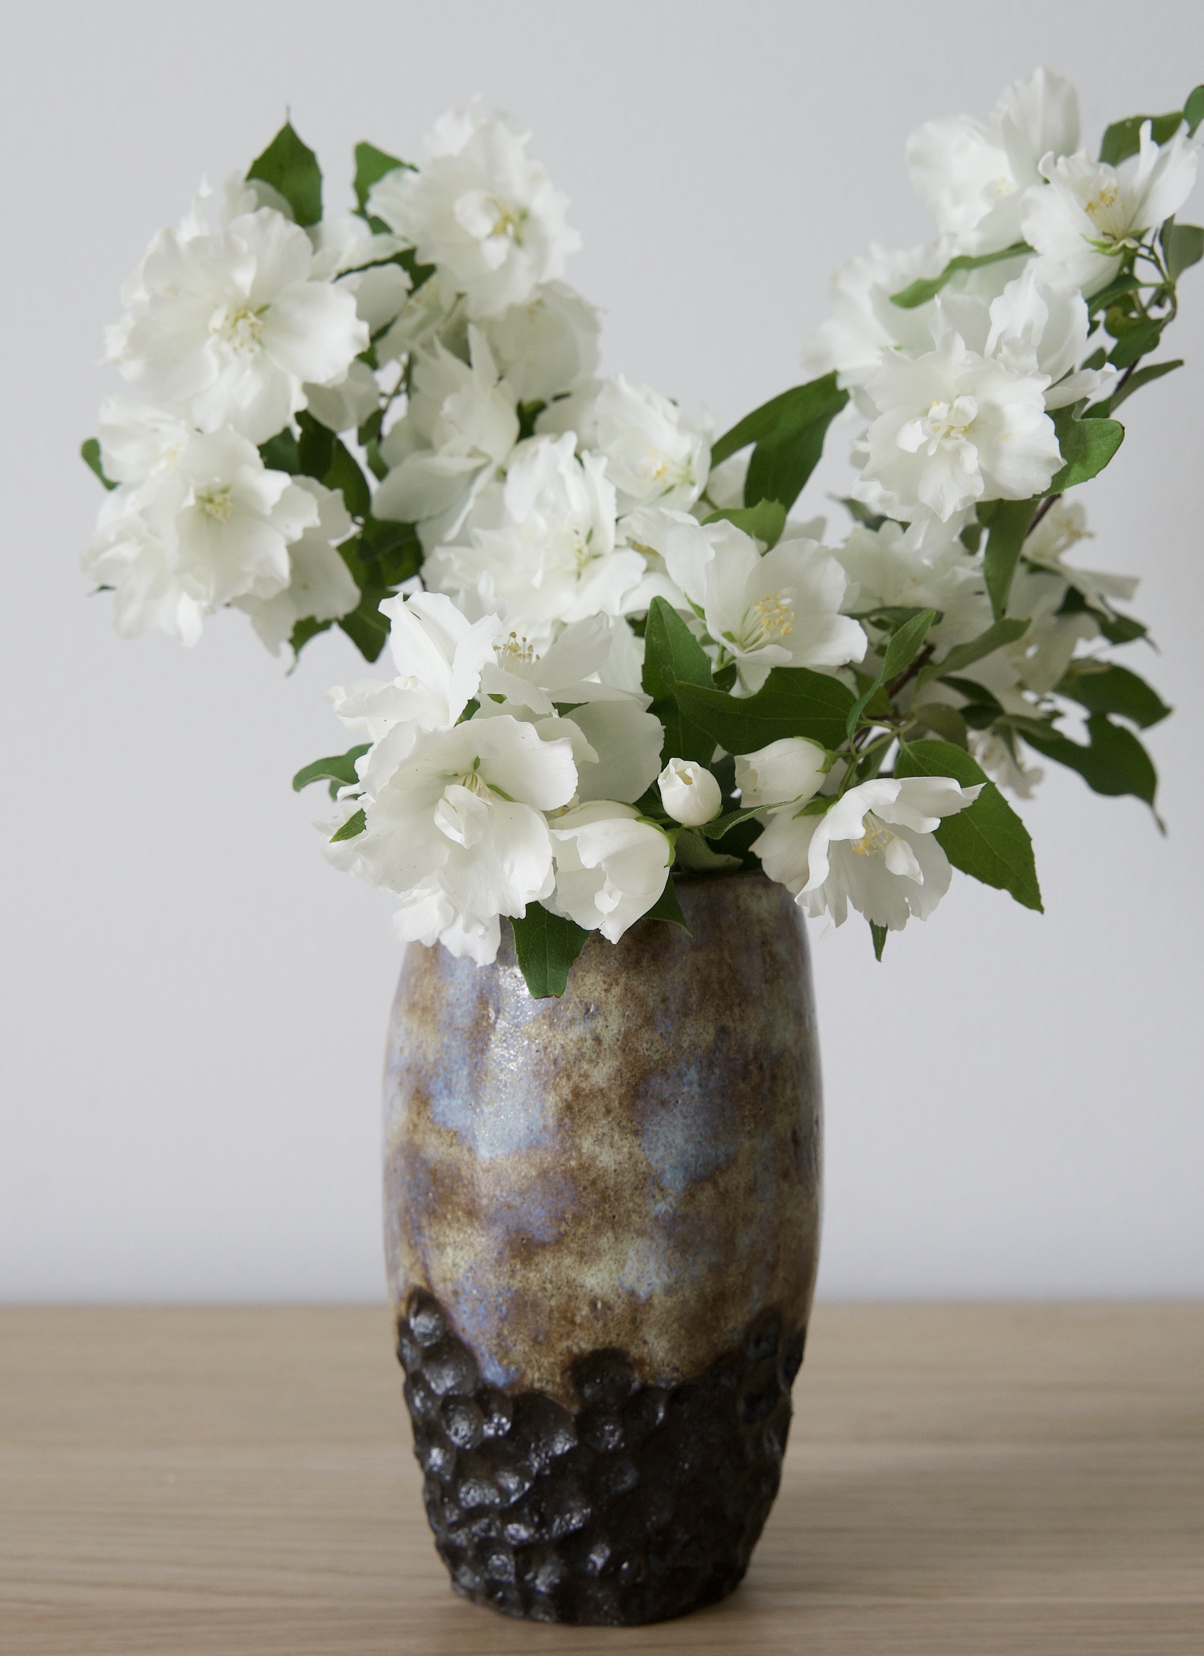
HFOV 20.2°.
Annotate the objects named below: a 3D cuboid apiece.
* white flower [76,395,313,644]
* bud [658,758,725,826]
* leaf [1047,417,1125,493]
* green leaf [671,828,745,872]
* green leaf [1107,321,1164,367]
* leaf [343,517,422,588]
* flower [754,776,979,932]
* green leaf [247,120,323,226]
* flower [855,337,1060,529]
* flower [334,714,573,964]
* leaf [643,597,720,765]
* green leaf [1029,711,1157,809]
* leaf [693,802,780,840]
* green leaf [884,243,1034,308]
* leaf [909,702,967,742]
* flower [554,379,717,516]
[{"bbox_3d":[-0.100,-0.077,0.845,0.057,0.057,0.038,0,-6,-3],"label":"white flower"},{"bbox_3d":[0.019,-0.008,0.720,0.013,0.015,0.013,-24,30,0],"label":"bud"},{"bbox_3d":[0.122,-0.095,0.860,0.026,0.018,0.006,-17,-34,26],"label":"leaf"},{"bbox_3d":[0.022,0.005,0.715,0.015,0.008,0.010,11,32,19],"label":"green leaf"},{"bbox_3d":[0.138,-0.126,0.875,0.018,0.005,0.012,-34,52,-16],"label":"green leaf"},{"bbox_3d":[-0.050,-0.062,0.770,0.020,0.018,0.012,0,4,0],"label":"leaf"},{"bbox_3d":[0.057,0.005,0.722,0.045,0.034,0.030,-3,28,-25],"label":"flower"},{"bbox_3d":[-0.070,-0.145,0.752,0.018,0.025,0.009,0,4,-6],"label":"green leaf"},{"bbox_3d":[0.082,-0.091,0.775,0.047,0.044,0.026,1,3,6],"label":"flower"},{"bbox_3d":[-0.032,0.003,0.745,0.052,0.053,0.030,-1,7,-6],"label":"flower"},{"bbox_3d":[0.017,-0.032,0.725,0.015,0.036,0.011,-6,-5,-10],"label":"leaf"},{"bbox_3d":[0.113,-0.015,0.775,0.032,0.020,0.012,29,-12,21],"label":"green leaf"},{"bbox_3d":[0.029,-0.002,0.705,0.020,0.008,0.010,-29,16,-27],"label":"leaf"},{"bbox_3d":[0.090,-0.139,0.850,0.042,0.006,0.016,-24,25,-21],"label":"green leaf"},{"bbox_3d":[0.087,-0.028,0.880,0.018,0.005,0.012,29,54,18],"label":"leaf"},{"bbox_3d":[0.006,-0.084,0.750,0.038,0.036,0.028,-2,9,-18],"label":"flower"}]

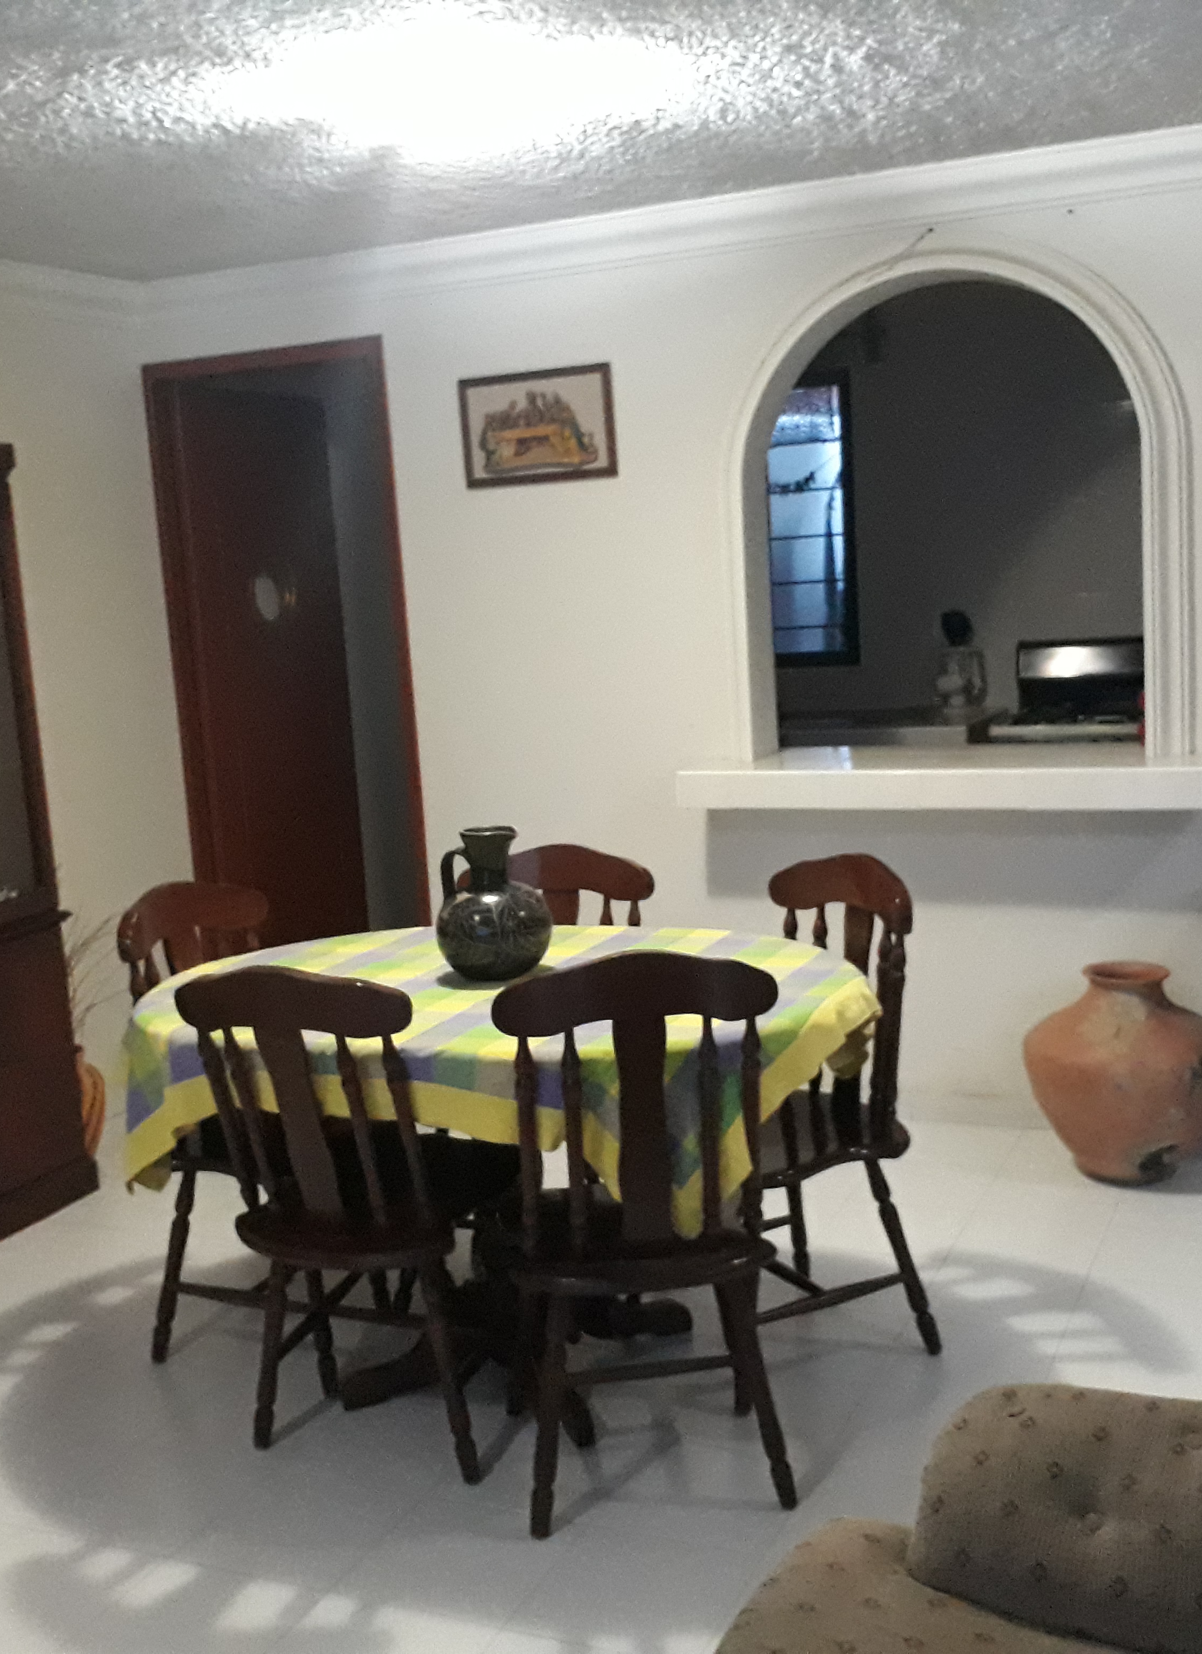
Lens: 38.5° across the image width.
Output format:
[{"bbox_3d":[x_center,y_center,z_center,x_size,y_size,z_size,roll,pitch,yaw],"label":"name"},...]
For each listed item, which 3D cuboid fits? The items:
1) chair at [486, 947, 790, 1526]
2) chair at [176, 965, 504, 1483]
[{"bbox_3d":[0.058,0.652,3.014,0.470,0.975,0.490,-5,9,-7],"label":"chair"},{"bbox_3d":[-0.398,0.643,3.188,0.470,0.975,0.490,1,15,25],"label":"chair"}]

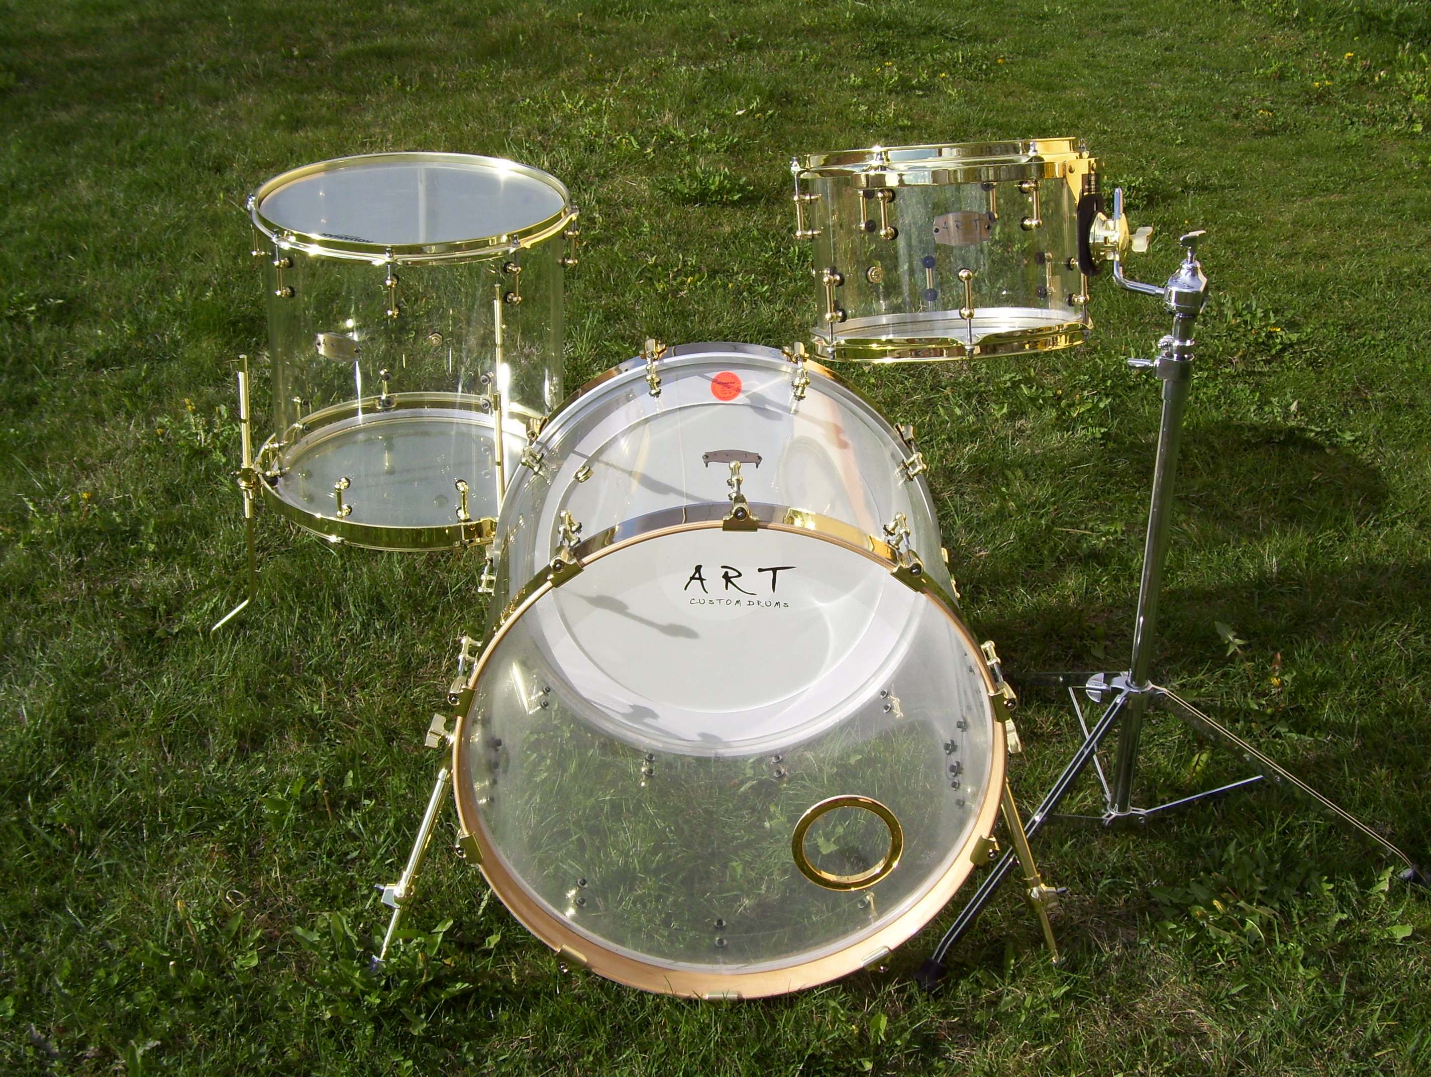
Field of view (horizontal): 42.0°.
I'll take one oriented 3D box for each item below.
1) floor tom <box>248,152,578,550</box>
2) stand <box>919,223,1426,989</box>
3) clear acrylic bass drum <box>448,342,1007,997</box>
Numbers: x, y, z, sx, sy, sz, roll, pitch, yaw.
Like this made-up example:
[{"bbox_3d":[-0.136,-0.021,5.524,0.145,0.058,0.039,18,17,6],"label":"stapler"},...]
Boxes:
[{"bbox_3d":[-0.418,-0.273,2.633,0.445,0.440,0.445,2,27,-1],"label":"floor tom"},{"bbox_3d":[0.485,-0.019,2.329,0.700,0.830,0.610,-8,27,-17],"label":"stand"},{"bbox_3d":[0.011,0.135,2.264,0.615,0.605,0.595,0,23,-1],"label":"clear acrylic bass drum"}]

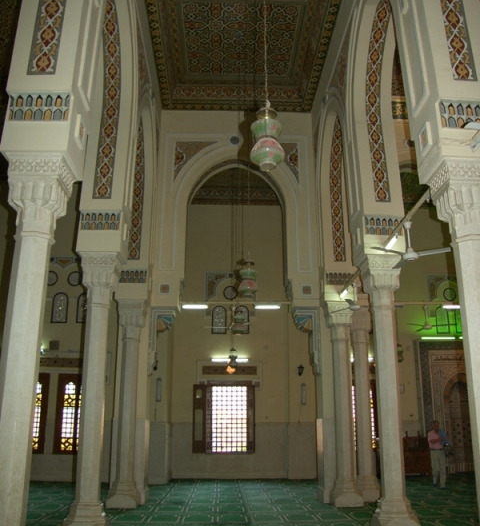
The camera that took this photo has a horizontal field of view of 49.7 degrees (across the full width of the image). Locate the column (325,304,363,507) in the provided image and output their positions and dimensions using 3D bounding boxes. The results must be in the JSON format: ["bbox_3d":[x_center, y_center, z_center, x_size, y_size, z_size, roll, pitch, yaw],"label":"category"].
[{"bbox_3d":[2.222,2.965,11.292,0.650,4.205,0.650,1,-18,-2],"label":"column"}]

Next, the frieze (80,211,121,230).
[{"bbox_3d":[-2.318,-0.697,8.629,0.640,0.310,0.080,0,-17,-2],"label":"frieze"}]

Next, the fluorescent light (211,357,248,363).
[{"bbox_3d":[-0.321,3.126,16.600,1.200,0.120,0.100,0,-17,-2],"label":"fluorescent light"}]

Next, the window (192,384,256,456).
[{"bbox_3d":[-0.544,5.001,16.679,2.027,2.189,0.160,1,-18,-2],"label":"window"}]

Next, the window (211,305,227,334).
[{"bbox_3d":[-0.723,1.945,17.680,0.549,0.970,0.100,1,-18,-2],"label":"window"}]

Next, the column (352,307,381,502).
[{"bbox_3d":[2.658,3.088,11.639,0.600,4.126,0.600,0,-17,-2],"label":"column"}]

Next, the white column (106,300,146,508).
[{"bbox_3d":[-2.379,2.923,11.153,0.620,4.209,0.620,0,-17,-2],"label":"white column"}]

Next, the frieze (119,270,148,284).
[{"bbox_3d":[-2.411,0.302,11.644,0.695,0.325,0.080,1,-18,-2],"label":"frieze"}]

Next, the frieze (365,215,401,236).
[{"bbox_3d":[2.405,-0.619,8.685,0.619,0.351,0.080,1,-18,-2],"label":"frieze"}]

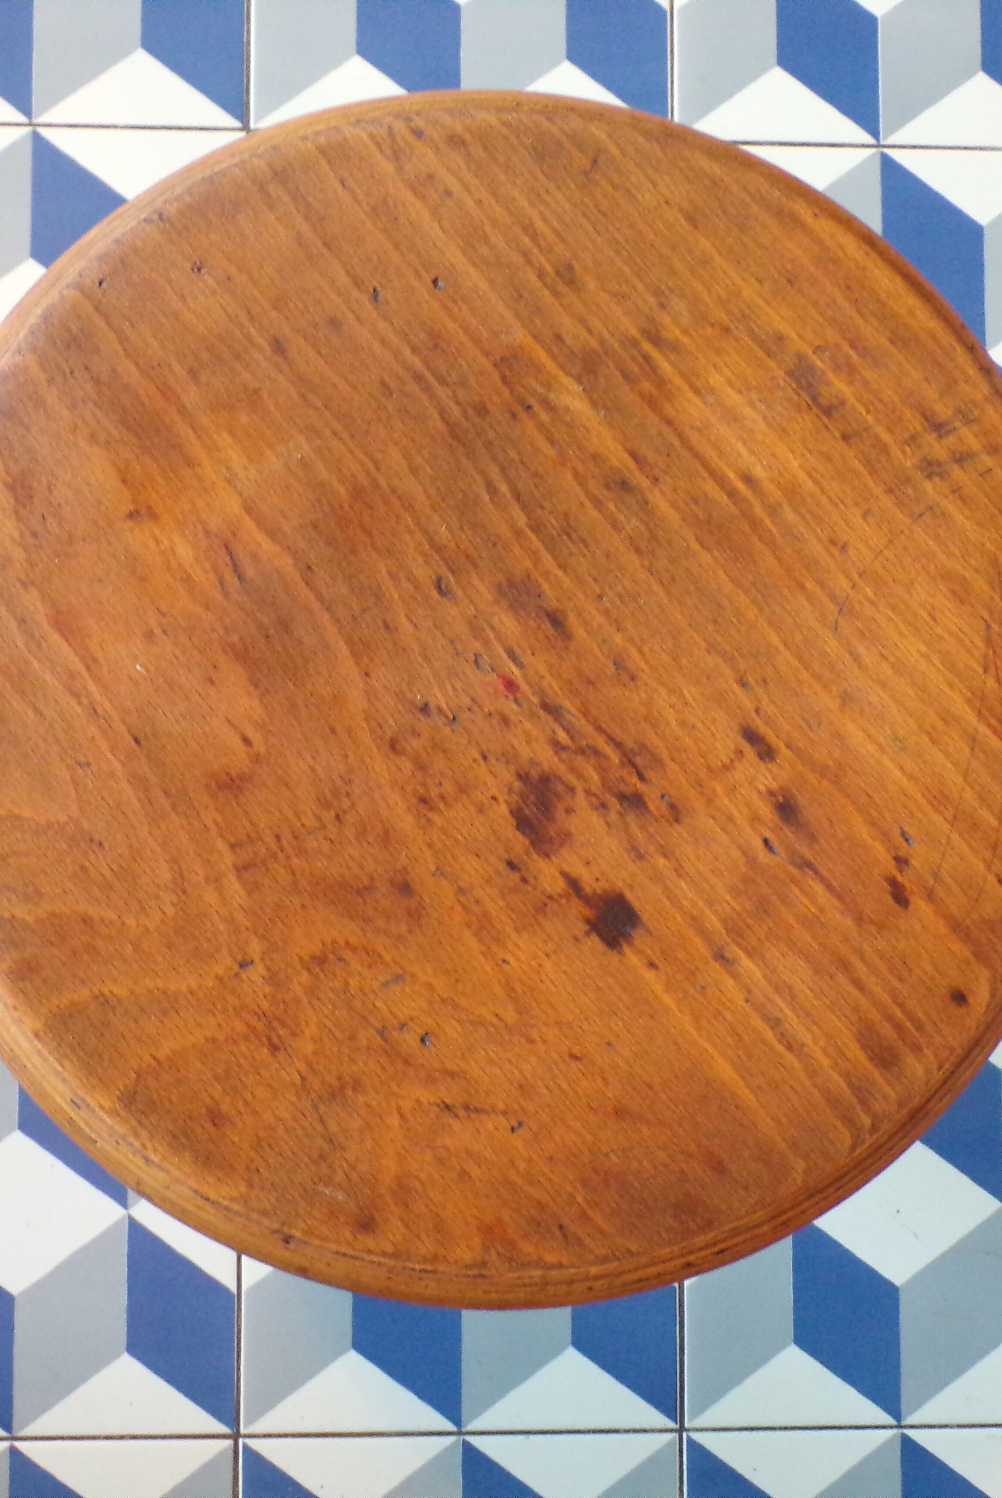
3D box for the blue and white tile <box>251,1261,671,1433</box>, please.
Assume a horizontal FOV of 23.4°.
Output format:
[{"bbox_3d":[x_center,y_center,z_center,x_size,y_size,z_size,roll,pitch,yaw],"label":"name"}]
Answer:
[{"bbox_3d":[-0.019,0.210,1.107,0.198,0.010,0.198,0,85,-4],"label":"blue and white tile"}]

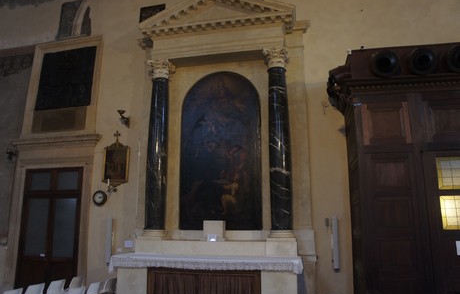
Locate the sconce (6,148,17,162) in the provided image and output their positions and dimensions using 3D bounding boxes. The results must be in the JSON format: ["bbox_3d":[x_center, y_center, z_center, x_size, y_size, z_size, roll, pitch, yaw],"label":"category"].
[{"bbox_3d":[-5.221,0.202,8.236,0.190,0.308,0.180,-3,-12,12],"label":"sconce"}]

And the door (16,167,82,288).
[{"bbox_3d":[-4.122,1.970,7.837,1.543,3.008,0.090,-3,-12,12],"label":"door"}]

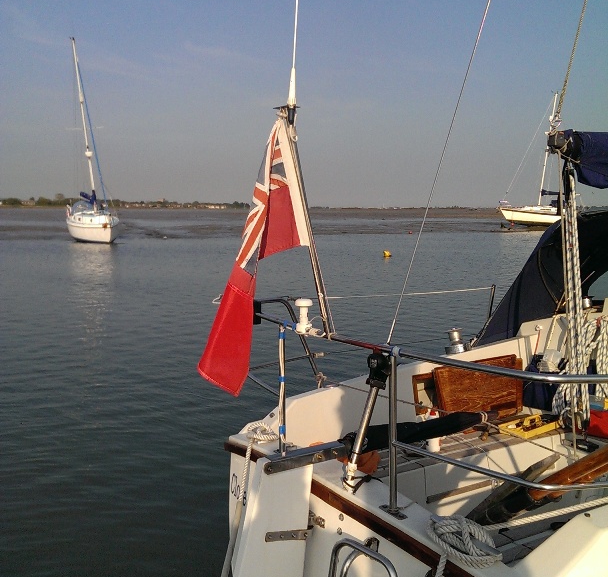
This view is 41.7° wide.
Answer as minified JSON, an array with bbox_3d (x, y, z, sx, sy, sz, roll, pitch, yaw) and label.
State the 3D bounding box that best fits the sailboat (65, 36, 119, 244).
[{"bbox_3d":[-13.289,-8.694,47.790,2.750,11.900,8.500,-8,9,-29],"label":"sailboat"}]

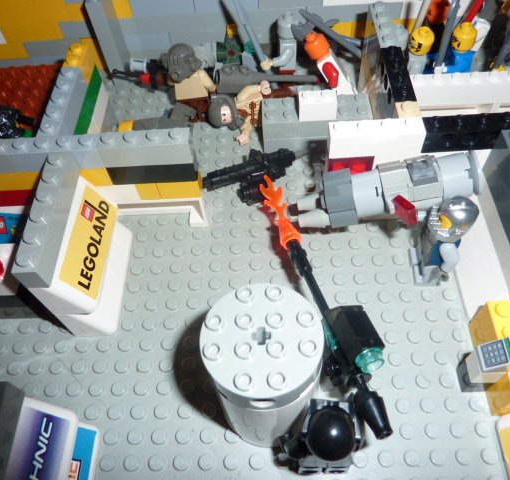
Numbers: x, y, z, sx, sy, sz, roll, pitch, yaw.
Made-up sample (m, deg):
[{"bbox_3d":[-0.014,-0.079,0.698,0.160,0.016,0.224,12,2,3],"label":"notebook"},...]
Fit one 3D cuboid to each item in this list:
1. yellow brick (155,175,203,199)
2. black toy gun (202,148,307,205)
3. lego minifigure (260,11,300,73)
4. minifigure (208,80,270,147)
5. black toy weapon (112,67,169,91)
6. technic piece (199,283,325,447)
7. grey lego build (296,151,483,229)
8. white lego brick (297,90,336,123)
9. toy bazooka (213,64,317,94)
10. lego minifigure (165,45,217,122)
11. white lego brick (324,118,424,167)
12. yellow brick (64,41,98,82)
[{"bbox_3d":[-0.029,-0.023,0.181,0.016,0.010,0.008,-2,56,3],"label":"yellow brick"},{"bbox_3d":[0.001,-0.029,0.206,0.048,0.009,0.027,-17,57,-7],"label":"black toy gun"},{"bbox_3d":[0.012,-0.094,0.231,0.020,0.040,0.022,-2,56,3],"label":"lego minifigure"},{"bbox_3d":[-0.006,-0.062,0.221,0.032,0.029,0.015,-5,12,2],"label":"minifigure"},{"bbox_3d":[-0.062,-0.088,0.249,0.033,0.010,0.008,14,59,13],"label":"black toy weapon"},{"bbox_3d":[0.003,0.038,0.136,0.033,0.048,0.033,-2,56,3],"label":"technic piece"},{"bbox_3d":[0.054,-0.021,0.185,0.079,0.023,0.023,-11,56,-3],"label":"grey lego build"},{"bbox_3d":[0.027,-0.059,0.200,0.016,0.011,0.008,-2,56,3],"label":"white lego brick"},{"bbox_3d":[0.006,-0.080,0.229,0.054,0.015,0.014,1,56,6],"label":"toy bazooka"},{"bbox_3d":[-0.031,-0.074,0.220,0.022,0.040,0.015,5,57,8],"label":"lego minifigure"},{"bbox_3d":[0.042,-0.036,0.161,0.032,0.011,0.008,-2,56,3],"label":"white lego brick"},{"bbox_3d":[-0.074,-0.075,0.195,0.008,0.011,0.016,-2,56,3],"label":"yellow brick"}]

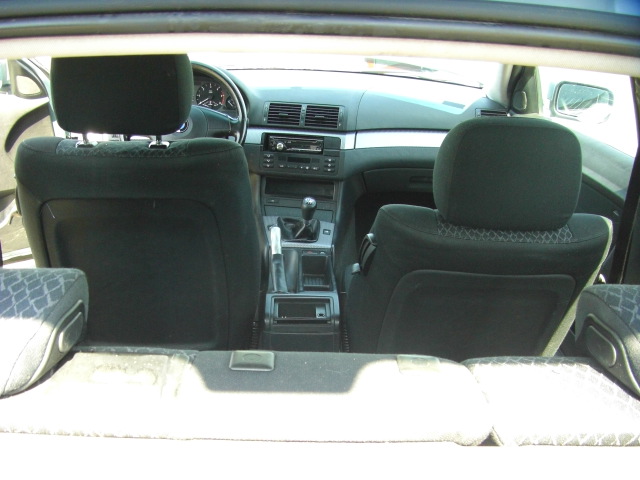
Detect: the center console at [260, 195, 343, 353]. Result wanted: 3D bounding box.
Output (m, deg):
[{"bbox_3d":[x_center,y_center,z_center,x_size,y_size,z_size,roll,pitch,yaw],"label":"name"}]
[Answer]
[{"bbox_3d":[-0.057,0.062,1.943,0.205,0.260,0.660,1,17,-3],"label":"center console"}]

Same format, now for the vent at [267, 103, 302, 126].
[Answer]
[{"bbox_3d":[-0.114,-0.411,2.316,0.112,0.068,0.040,2,2,1],"label":"vent"}]

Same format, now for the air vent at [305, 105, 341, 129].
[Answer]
[{"bbox_3d":[0.007,-0.402,2.311,0.112,0.068,0.040,2,2,1],"label":"air vent"}]

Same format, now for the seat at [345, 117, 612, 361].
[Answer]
[{"bbox_3d":[0.295,0.122,1.814,0.520,0.970,0.830,1,17,-3],"label":"seat"}]

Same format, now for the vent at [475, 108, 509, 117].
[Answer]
[{"bbox_3d":[0.563,-0.399,2.316,0.106,0.068,0.040,0,5,-8],"label":"vent"}]

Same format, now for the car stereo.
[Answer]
[{"bbox_3d":[-0.077,-0.313,2.316,0.182,0.055,0.080,2,5,1],"label":"car stereo"}]

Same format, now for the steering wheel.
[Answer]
[{"bbox_3d":[-0.399,-0.323,2.030,0.380,0.380,0.110,1,-6,-3],"label":"steering wheel"}]

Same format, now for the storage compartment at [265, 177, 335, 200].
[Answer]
[{"bbox_3d":[-0.066,-0.168,2.260,0.220,0.062,0.100,1,7,-3],"label":"storage compartment"}]

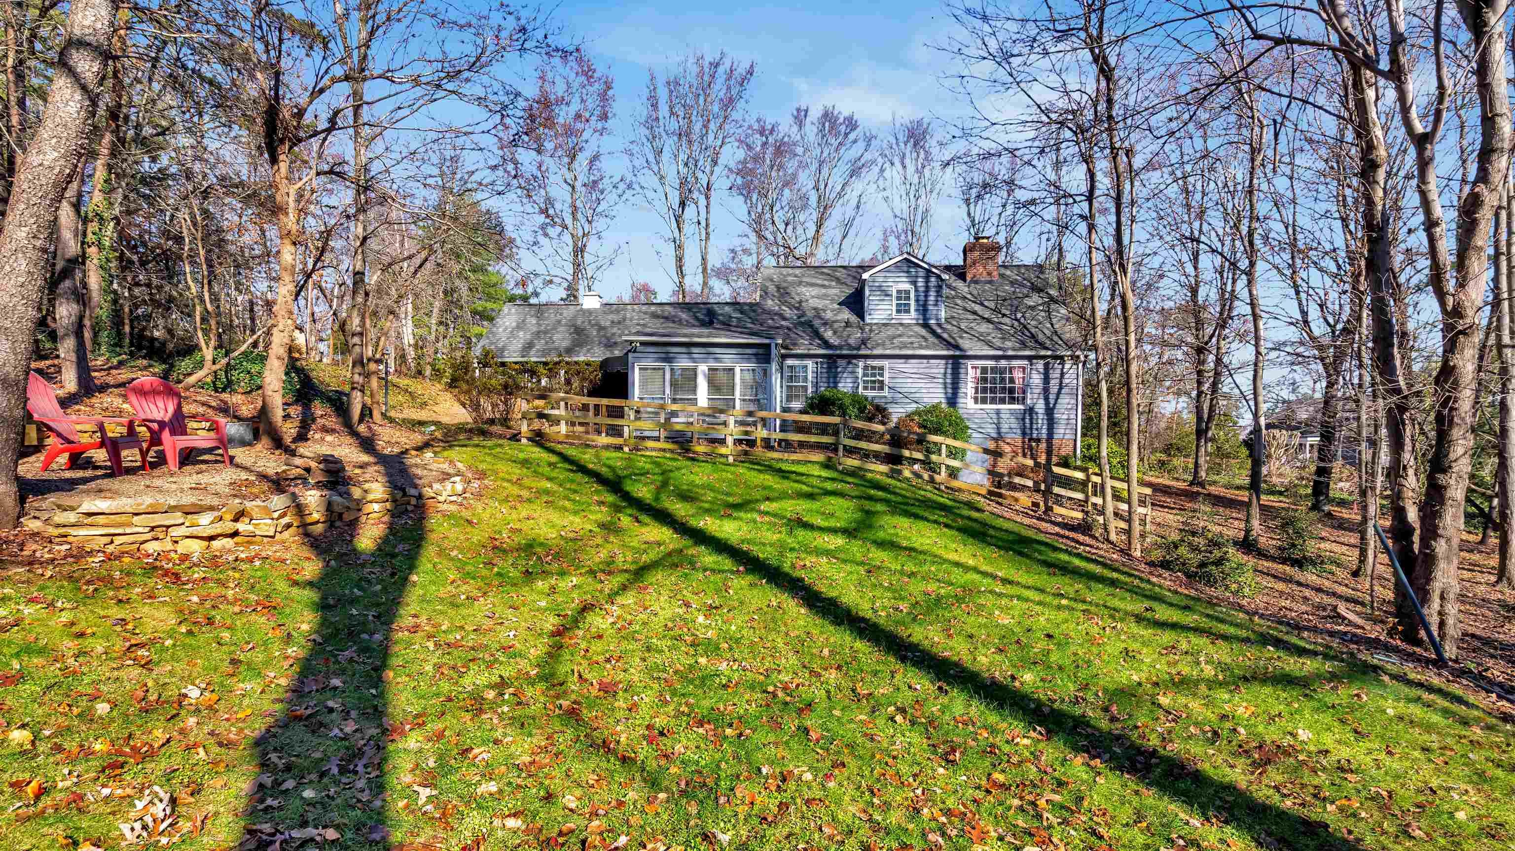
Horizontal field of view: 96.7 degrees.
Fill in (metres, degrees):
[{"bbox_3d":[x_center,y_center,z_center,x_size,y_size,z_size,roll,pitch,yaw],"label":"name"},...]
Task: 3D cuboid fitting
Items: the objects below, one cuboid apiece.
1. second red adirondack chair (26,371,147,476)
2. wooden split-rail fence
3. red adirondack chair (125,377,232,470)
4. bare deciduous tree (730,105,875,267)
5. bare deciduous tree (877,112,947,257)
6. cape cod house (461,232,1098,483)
[{"bbox_3d":[-6.910,-0.004,6.923,0.854,0.970,0.718,0,2,-17],"label":"second red adirondack chair"},{"bbox_3d":[1.525,0.780,15.797,14.809,2.886,0.500,1,2,5],"label":"wooden split-rail fence"},{"bbox_3d":[-6.509,-0.020,7.567,0.854,0.970,0.718,1,2,19],"label":"red adirondack chair"},{"bbox_3d":[2.417,-8.843,37.698,8.014,17.946,8.014,1,2,0],"label":"bare deciduous tree"},{"bbox_3d":[9.548,-9.696,42.666,4.388,19.461,4.388,1,2,0],"label":"bare deciduous tree"},{"bbox_3d":[-0.146,-2.454,22.914,20.102,7.891,11.199,1,2,6],"label":"cape cod house"}]

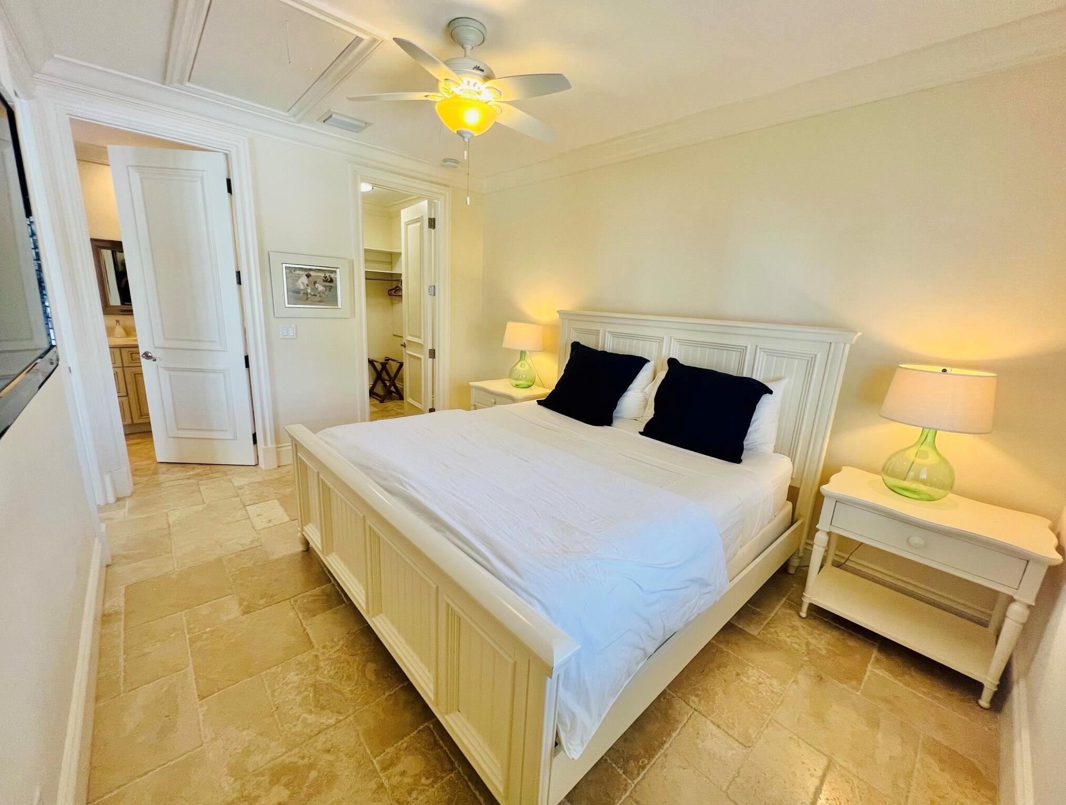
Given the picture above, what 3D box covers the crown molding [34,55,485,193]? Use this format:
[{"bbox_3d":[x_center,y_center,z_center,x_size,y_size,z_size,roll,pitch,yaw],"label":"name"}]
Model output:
[{"bbox_3d":[-1.604,-2.045,3.240,3.067,0.140,0.105,-9,19,-43],"label":"crown molding"}]

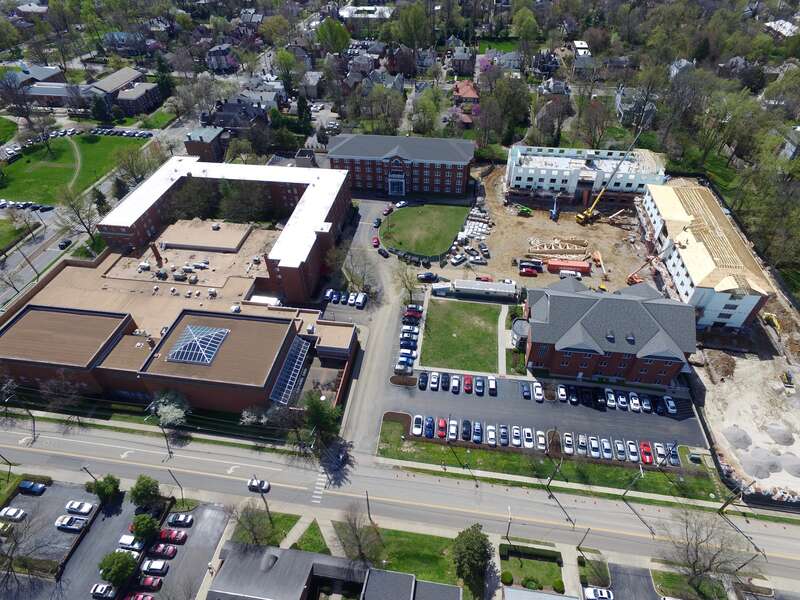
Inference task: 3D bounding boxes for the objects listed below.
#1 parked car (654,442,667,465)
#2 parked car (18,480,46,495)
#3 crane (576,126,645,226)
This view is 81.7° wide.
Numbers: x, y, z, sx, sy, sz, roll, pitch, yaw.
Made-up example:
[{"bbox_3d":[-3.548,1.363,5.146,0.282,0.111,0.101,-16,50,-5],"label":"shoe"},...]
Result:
[{"bbox_3d":[55.676,32.865,98.601,1.880,1.580,4.800,5,43,7],"label":"parked car"},{"bbox_3d":[-76.570,39.060,96.020,5.100,1.680,1.920,5,43,7],"label":"parked car"},{"bbox_3d":[70.618,-40.983,156.730,22.000,28.500,3.400,-28,49,-25],"label":"crane"}]

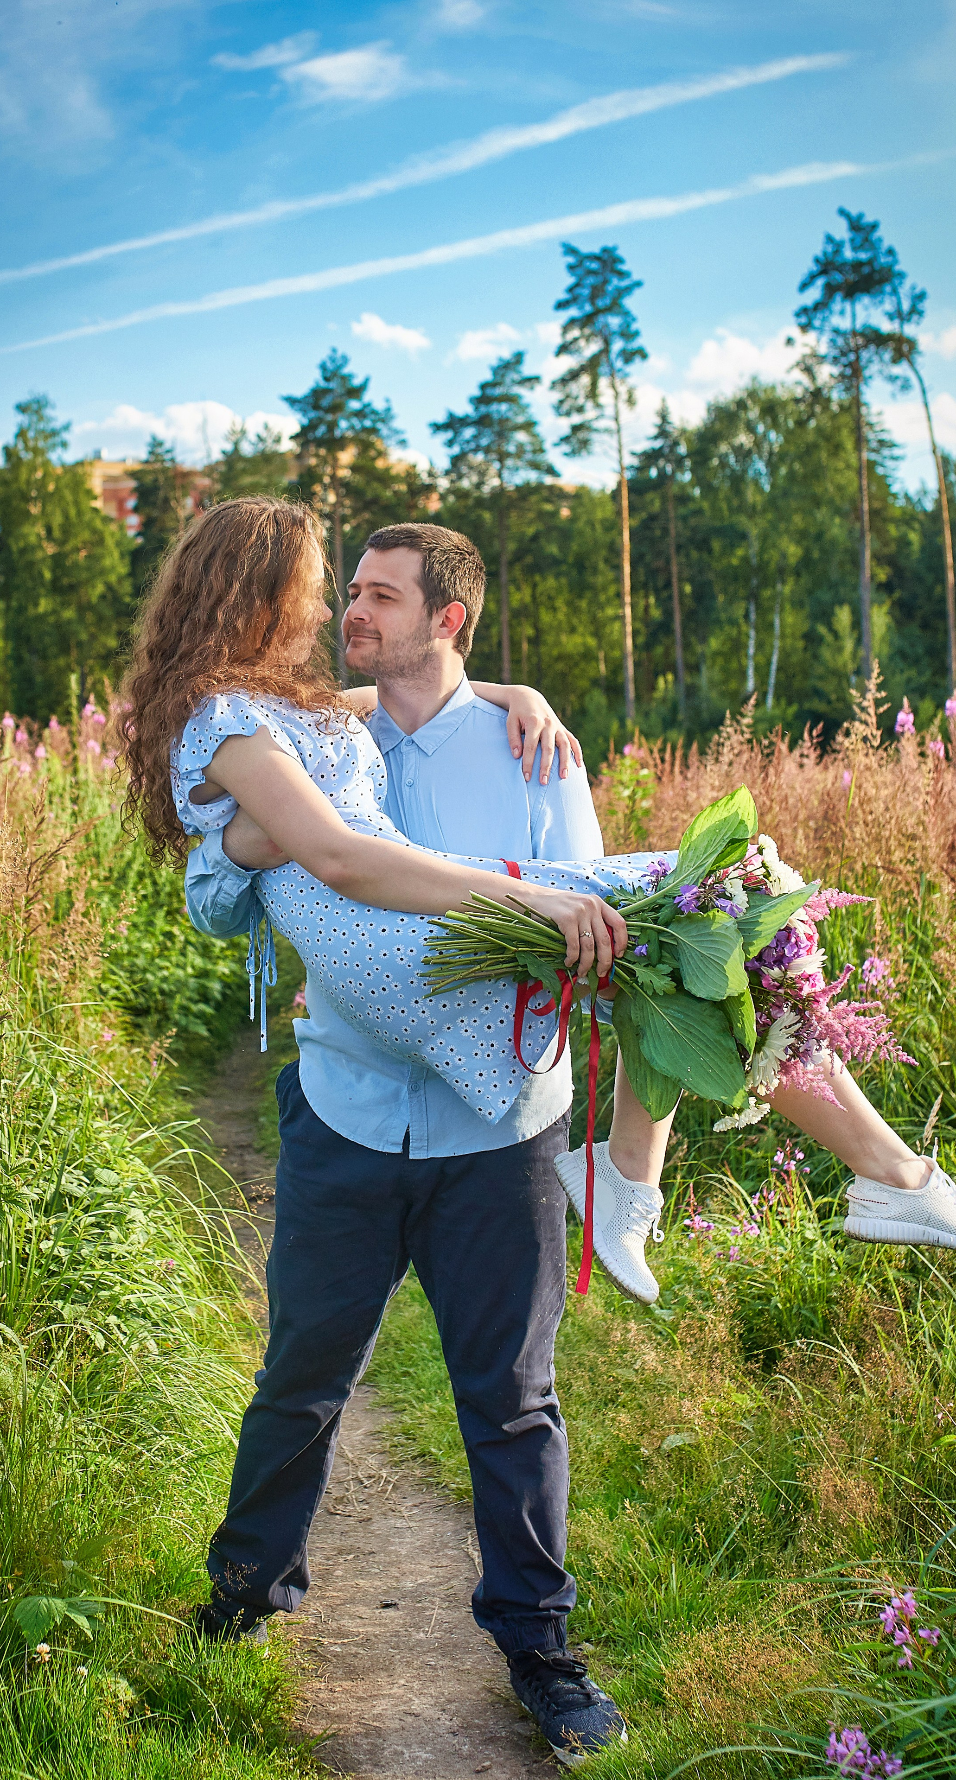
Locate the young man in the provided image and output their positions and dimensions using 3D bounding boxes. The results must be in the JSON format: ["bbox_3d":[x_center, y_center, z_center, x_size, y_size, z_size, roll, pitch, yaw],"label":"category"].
[{"bbox_3d":[-0.101,0.351,2.516,0.720,1.760,0.520,1,5,21],"label":"young man"}]

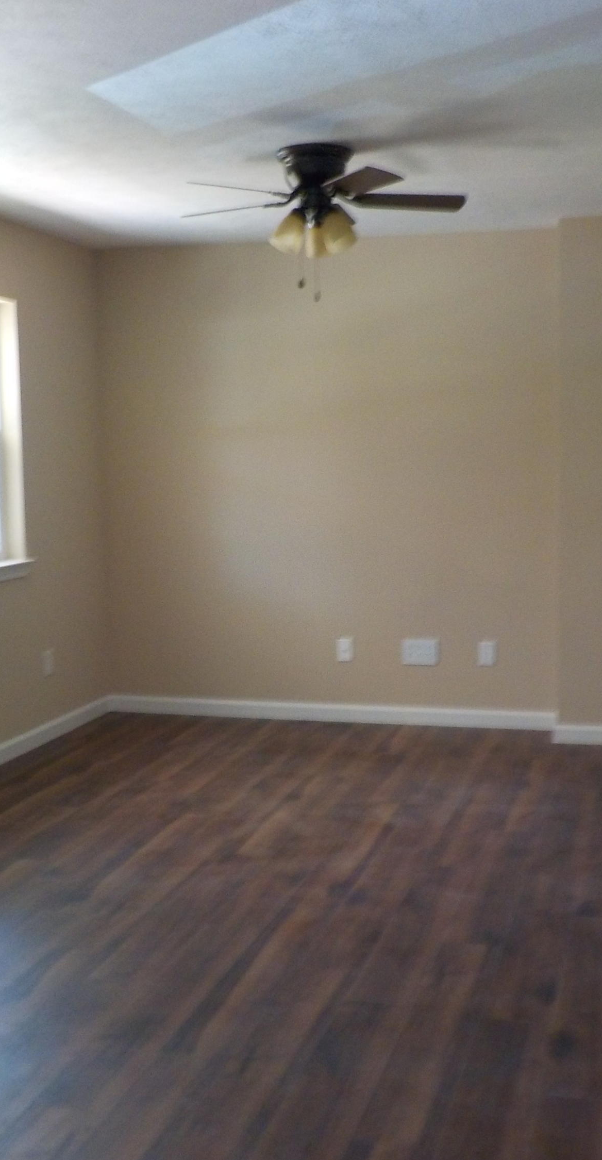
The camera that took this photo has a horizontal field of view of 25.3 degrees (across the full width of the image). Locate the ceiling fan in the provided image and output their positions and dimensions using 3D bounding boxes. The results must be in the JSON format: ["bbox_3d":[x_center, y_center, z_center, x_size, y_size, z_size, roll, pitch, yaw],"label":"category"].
[{"bbox_3d":[0.049,-1.305,4.645,1.040,0.380,1.040,1,6,15],"label":"ceiling fan"}]

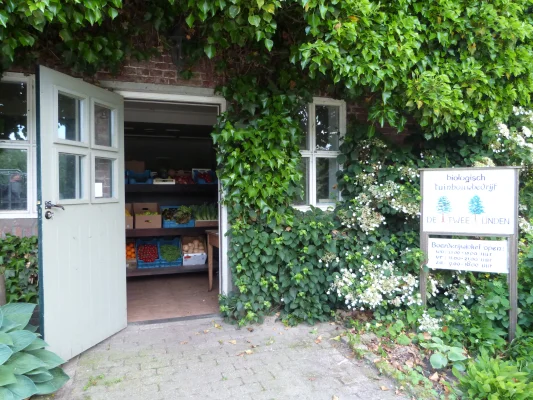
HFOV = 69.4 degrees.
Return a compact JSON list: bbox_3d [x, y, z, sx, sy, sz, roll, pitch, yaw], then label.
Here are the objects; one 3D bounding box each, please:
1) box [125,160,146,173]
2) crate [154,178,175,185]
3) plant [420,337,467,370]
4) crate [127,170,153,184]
[{"bbox_3d":[-1.892,-0.413,5.442,0.370,0.250,0.290,0,2,-16],"label":"box"},{"bbox_3d":[-1.368,-0.275,5.146,0.285,0.085,0.370,0,12,-16],"label":"crate"},{"bbox_3d":[1.301,1.128,2.830,0.330,0.170,0.290,1,2,25],"label":"plant"},{"bbox_3d":[-1.649,-0.297,5.069,0.300,0.110,0.400,0,17,-16],"label":"crate"}]

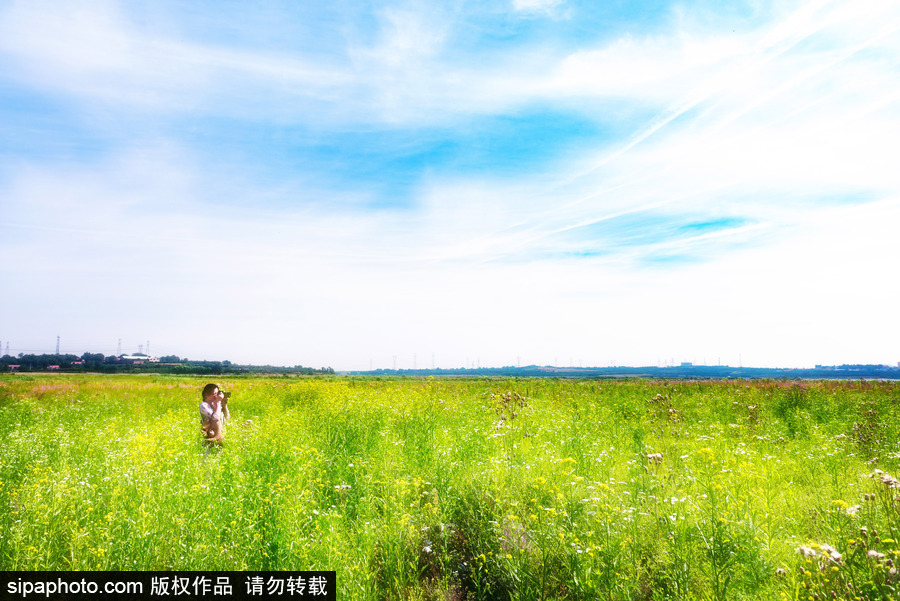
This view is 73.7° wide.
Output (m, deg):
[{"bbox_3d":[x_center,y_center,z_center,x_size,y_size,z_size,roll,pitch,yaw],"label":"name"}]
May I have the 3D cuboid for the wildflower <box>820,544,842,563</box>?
[{"bbox_3d":[1.493,0.990,2.350,0.072,0.062,0.064,-5,-8,31],"label":"wildflower"}]

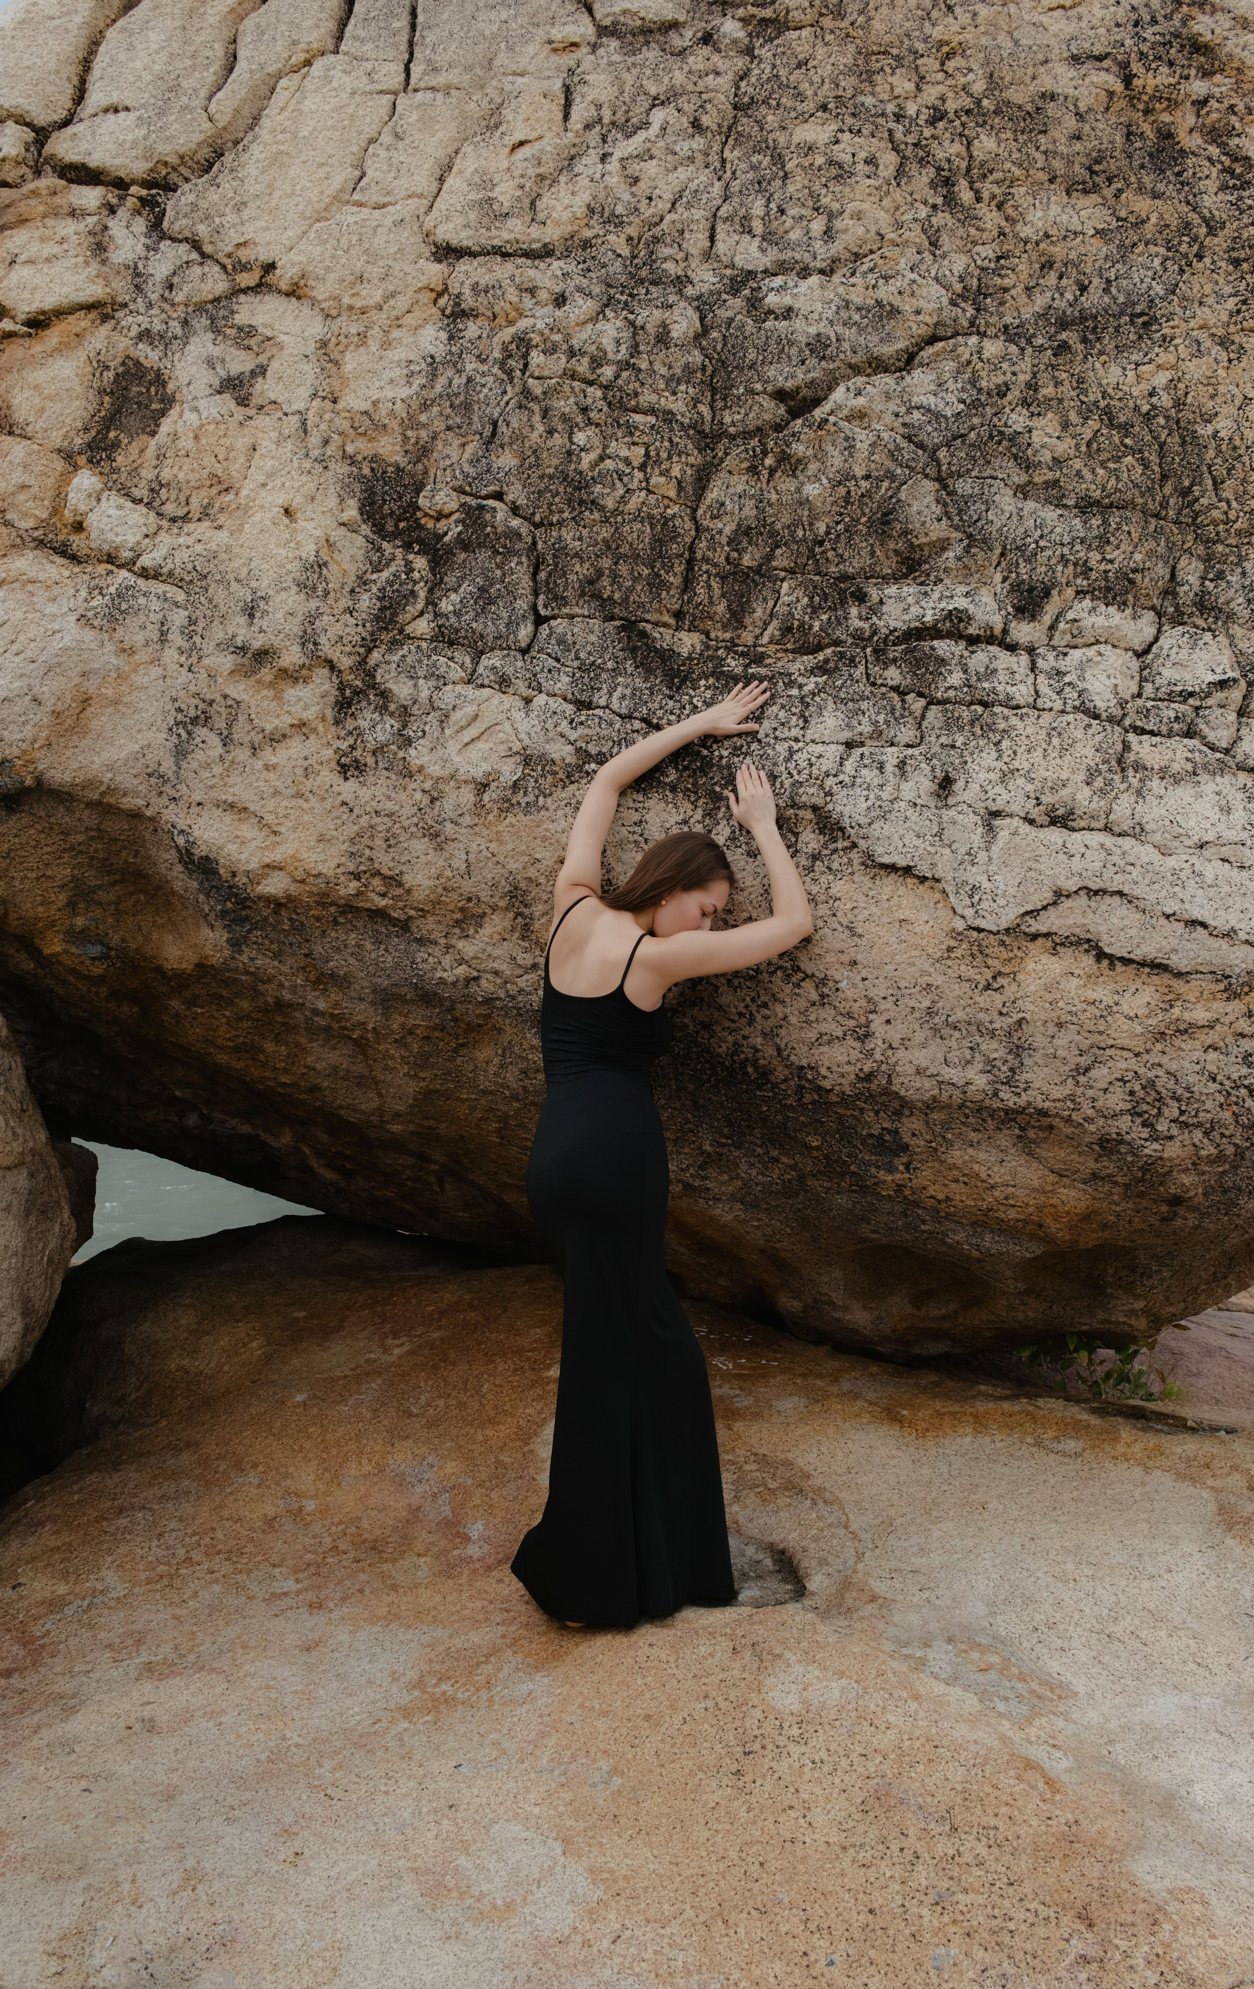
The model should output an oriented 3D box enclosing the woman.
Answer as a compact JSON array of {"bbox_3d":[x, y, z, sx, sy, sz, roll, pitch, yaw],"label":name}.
[{"bbox_3d":[0.085,0.304,2.890,0.450,1.930,0.560,4,5,42],"label":"woman"}]

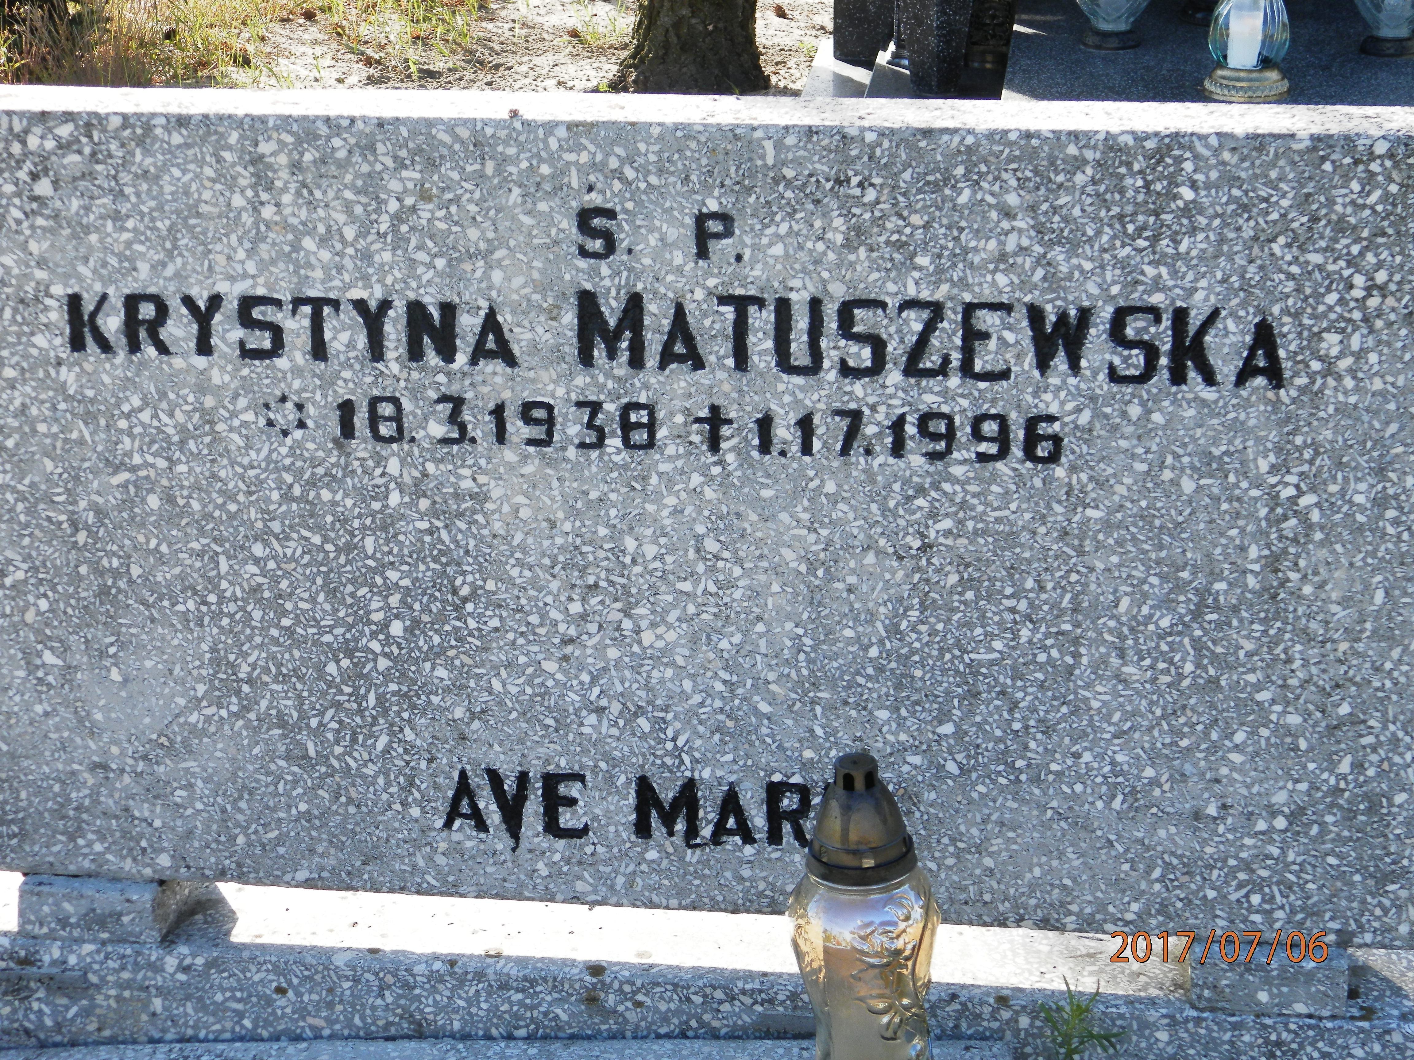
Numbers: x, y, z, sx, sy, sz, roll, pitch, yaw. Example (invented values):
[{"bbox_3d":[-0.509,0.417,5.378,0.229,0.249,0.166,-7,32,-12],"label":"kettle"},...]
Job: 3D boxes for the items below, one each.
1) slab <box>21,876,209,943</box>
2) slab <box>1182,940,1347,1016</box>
[{"bbox_3d":[-0.422,0.245,1.959,0.101,0.041,0.097,2,25,7],"label":"slab"},{"bbox_3d":[0.373,0.277,1.851,0.099,0.041,0.097,2,25,7],"label":"slab"}]

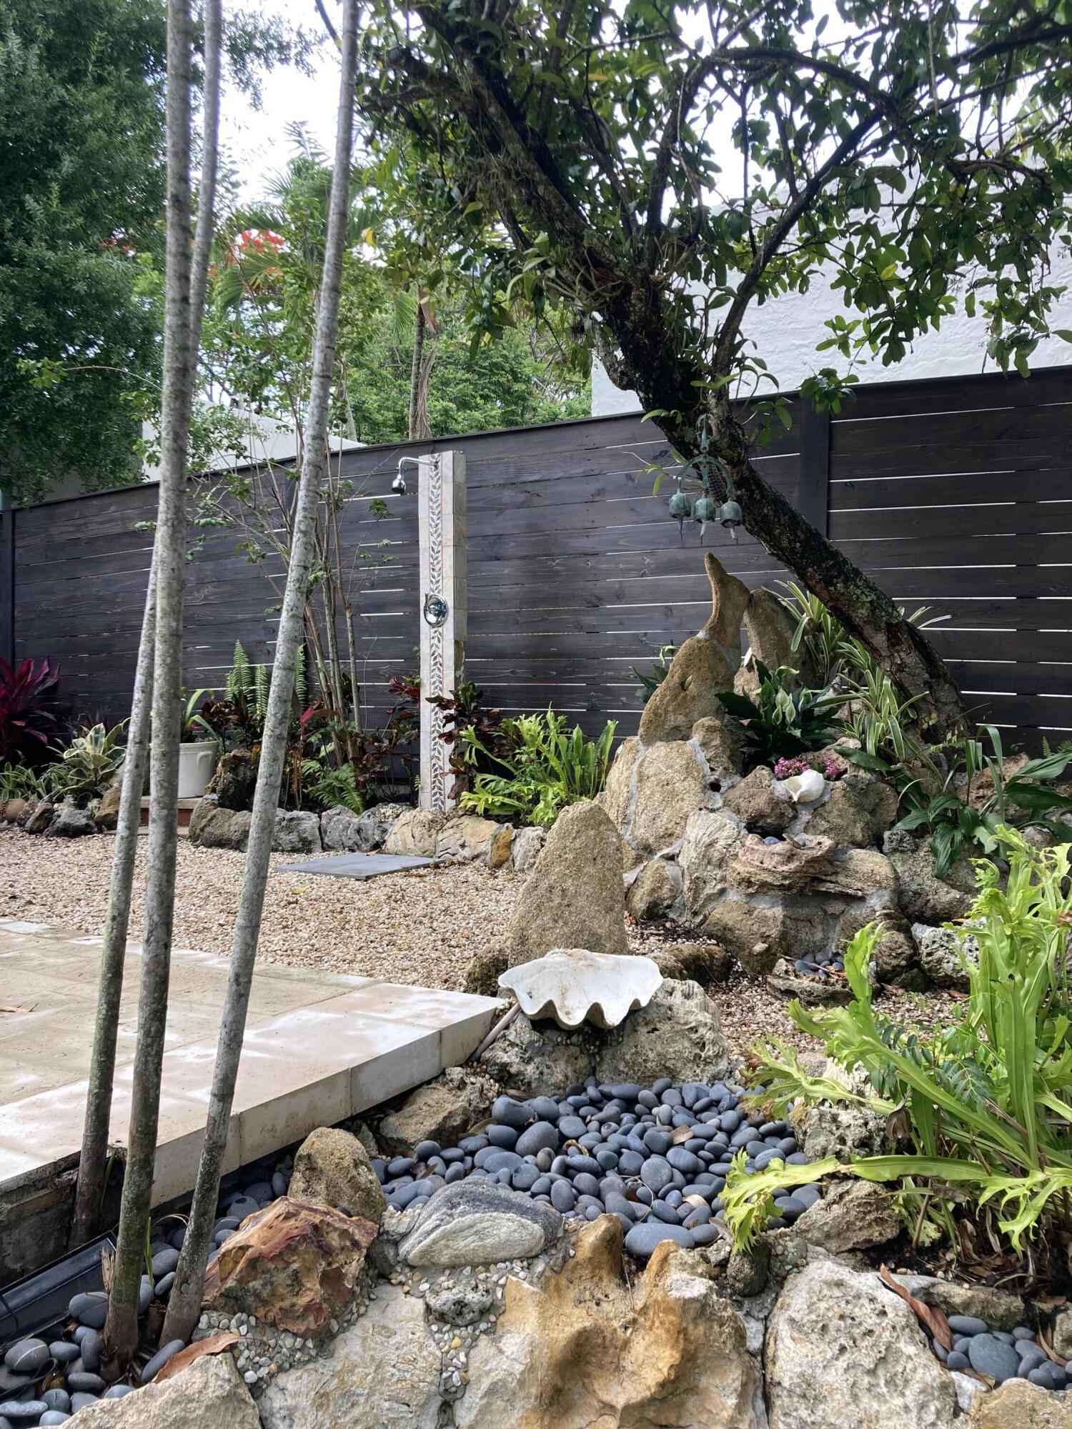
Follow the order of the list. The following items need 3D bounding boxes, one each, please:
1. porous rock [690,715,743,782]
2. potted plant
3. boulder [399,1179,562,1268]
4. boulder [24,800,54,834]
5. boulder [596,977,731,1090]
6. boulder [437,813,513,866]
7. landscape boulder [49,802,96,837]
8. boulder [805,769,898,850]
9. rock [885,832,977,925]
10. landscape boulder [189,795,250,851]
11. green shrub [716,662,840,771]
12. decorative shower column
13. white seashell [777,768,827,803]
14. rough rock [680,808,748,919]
[{"bbox_3d":[0.678,0.128,4.350,0.200,0.250,0.200,0,1,0],"label":"porous rock"},{"bbox_3d":[-2.045,0.156,6.780,0.380,0.625,0.380,0,1,-17],"label":"potted plant"},{"bbox_3d":[-0.092,0.842,1.920,0.260,0.115,0.150,0,1,-3],"label":"boulder"},{"bbox_3d":[-2.690,0.549,6.270,0.160,0.180,0.160,-1,1,-22],"label":"boulder"},{"bbox_3d":[0.274,0.692,2.520,0.300,0.245,0.250,0,1,0],"label":"boulder"},{"bbox_3d":[-0.293,0.594,5.520,0.340,0.250,0.240,0,1,30],"label":"boulder"},{"bbox_3d":[-2.689,0.611,6.715,0.260,0.190,0.210,0,3,0],"label":"landscape boulder"},{"bbox_3d":[1.124,0.339,4.140,0.320,0.260,0.280,0,3,0],"label":"boulder"},{"bbox_3d":[1.181,0.486,3.450,0.270,0.270,0.270,0,1,0],"label":"rock"},{"bbox_3d":[-1.689,0.585,6.253,0.360,0.270,0.300,0,3,0],"label":"landscape boulder"},{"bbox_3d":[0.922,0.013,4.400,0.460,0.410,0.420,0,1,0],"label":"green shrub"},{"bbox_3d":[-0.473,-0.403,5.800,0.225,1.840,0.120,0,1,36],"label":"decorative shower column"},{"bbox_3d":[0.809,0.218,3.520,0.140,0.100,0.120,0,1,13],"label":"white seashell"},{"bbox_3d":[0.619,0.518,4.020,0.240,0.380,0.250,0,1,0],"label":"rough rock"}]

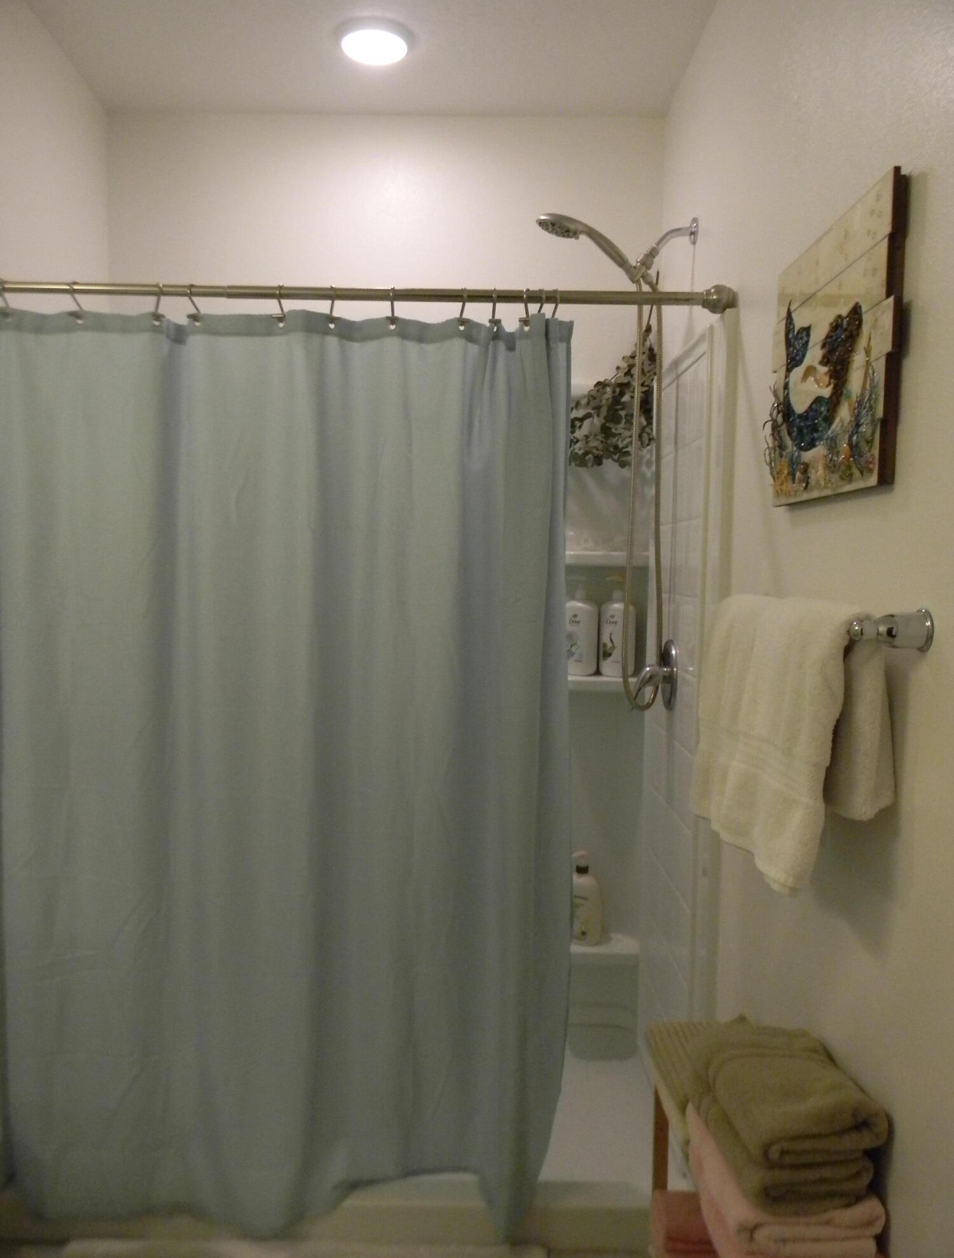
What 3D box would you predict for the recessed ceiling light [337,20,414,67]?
[{"bbox_3d":[-0.236,-1.350,2.374,0.178,0.032,0.178,1,4,-1],"label":"recessed ceiling light"}]

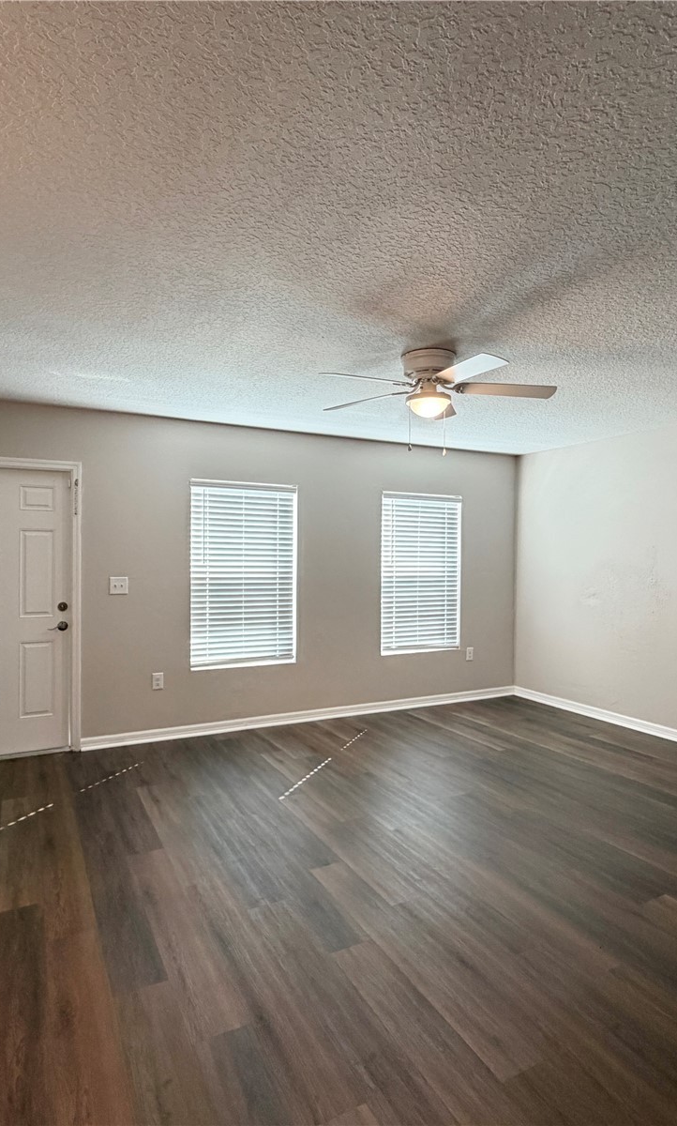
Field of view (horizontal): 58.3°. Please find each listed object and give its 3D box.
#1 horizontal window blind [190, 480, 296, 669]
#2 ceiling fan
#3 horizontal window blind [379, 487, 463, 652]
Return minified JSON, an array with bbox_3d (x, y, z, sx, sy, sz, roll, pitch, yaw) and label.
[{"bbox_3d":[-0.768,0.091,4.996,0.903,1.495,0.066,0,1,-27],"label":"horizontal window blind"},{"bbox_3d":[0.464,-0.914,3.130,1.295,0.309,1.295,0,1,-27],"label":"ceiling fan"},{"bbox_3d":[0.798,0.100,5.795,0.897,1.487,0.066,0,1,-27],"label":"horizontal window blind"}]

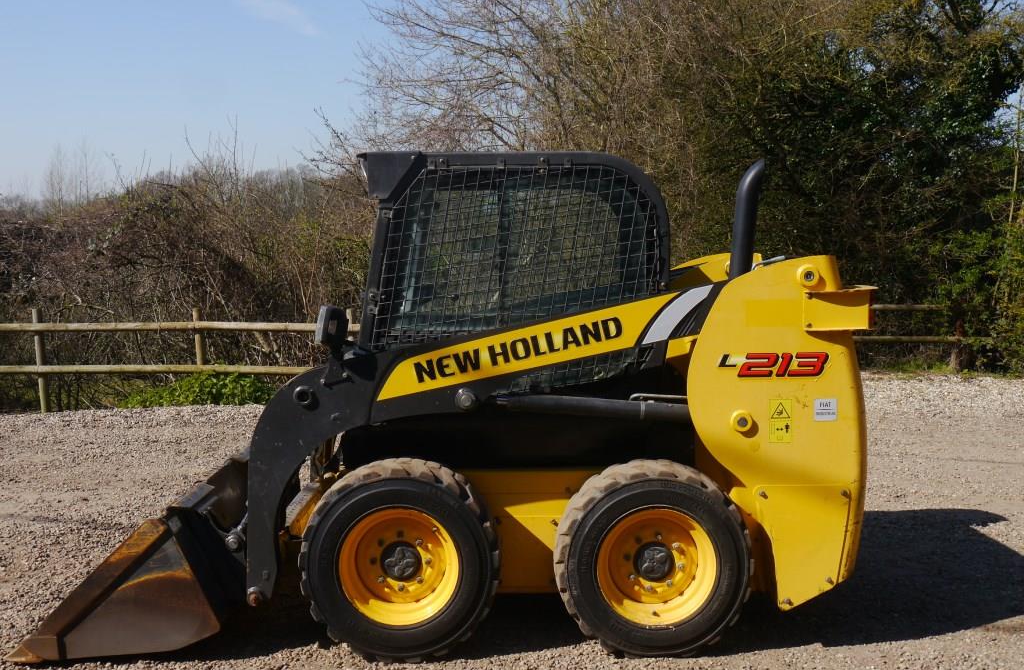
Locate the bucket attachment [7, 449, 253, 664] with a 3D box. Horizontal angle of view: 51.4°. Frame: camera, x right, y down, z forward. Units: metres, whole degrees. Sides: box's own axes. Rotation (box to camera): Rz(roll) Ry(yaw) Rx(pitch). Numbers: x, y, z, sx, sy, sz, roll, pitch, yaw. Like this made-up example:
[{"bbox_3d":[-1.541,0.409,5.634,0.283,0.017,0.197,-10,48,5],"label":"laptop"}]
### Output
[{"bbox_3d":[-1.481,0.869,4.668,0.840,0.575,1.460,0,5,-1],"label":"bucket attachment"}]

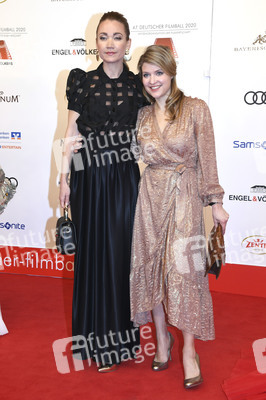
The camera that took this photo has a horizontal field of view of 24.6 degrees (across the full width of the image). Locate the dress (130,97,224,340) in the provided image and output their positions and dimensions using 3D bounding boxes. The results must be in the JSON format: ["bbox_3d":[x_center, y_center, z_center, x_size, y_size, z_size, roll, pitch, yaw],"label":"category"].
[{"bbox_3d":[0.203,0.082,2.979,0.500,1.150,0.400,2,7,9],"label":"dress"}]

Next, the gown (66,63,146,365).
[{"bbox_3d":[-0.127,0.083,3.100,0.460,1.490,0.380,1,6,0],"label":"gown"}]

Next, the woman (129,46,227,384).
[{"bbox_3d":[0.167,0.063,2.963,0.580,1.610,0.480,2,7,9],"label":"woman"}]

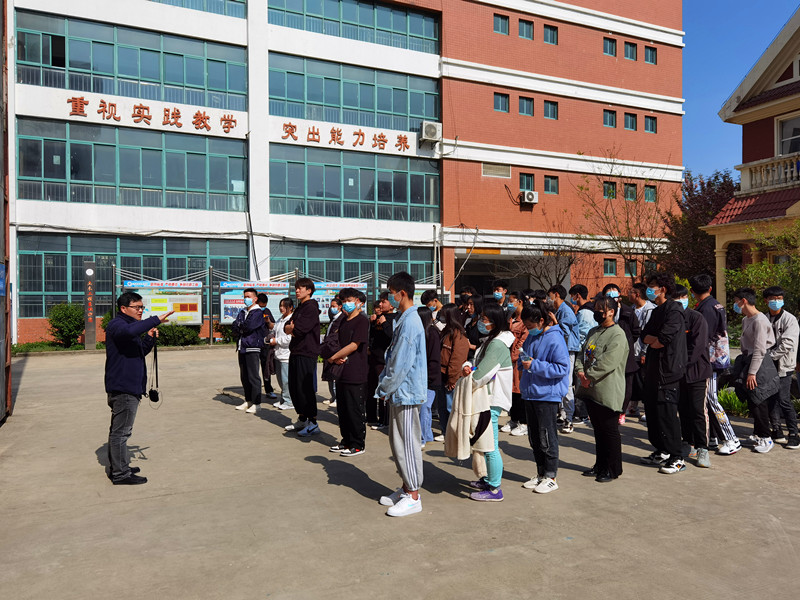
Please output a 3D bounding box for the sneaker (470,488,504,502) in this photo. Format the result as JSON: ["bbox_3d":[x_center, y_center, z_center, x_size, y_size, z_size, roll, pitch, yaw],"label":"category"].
[{"bbox_3d":[0.677,1.498,4.830,0.262,0.095,0.097,0,0,2],"label":"sneaker"}]

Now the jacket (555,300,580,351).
[{"bbox_3d":[1.997,0.324,7.620,0.340,0.640,0.500,0,0,-18],"label":"jacket"}]

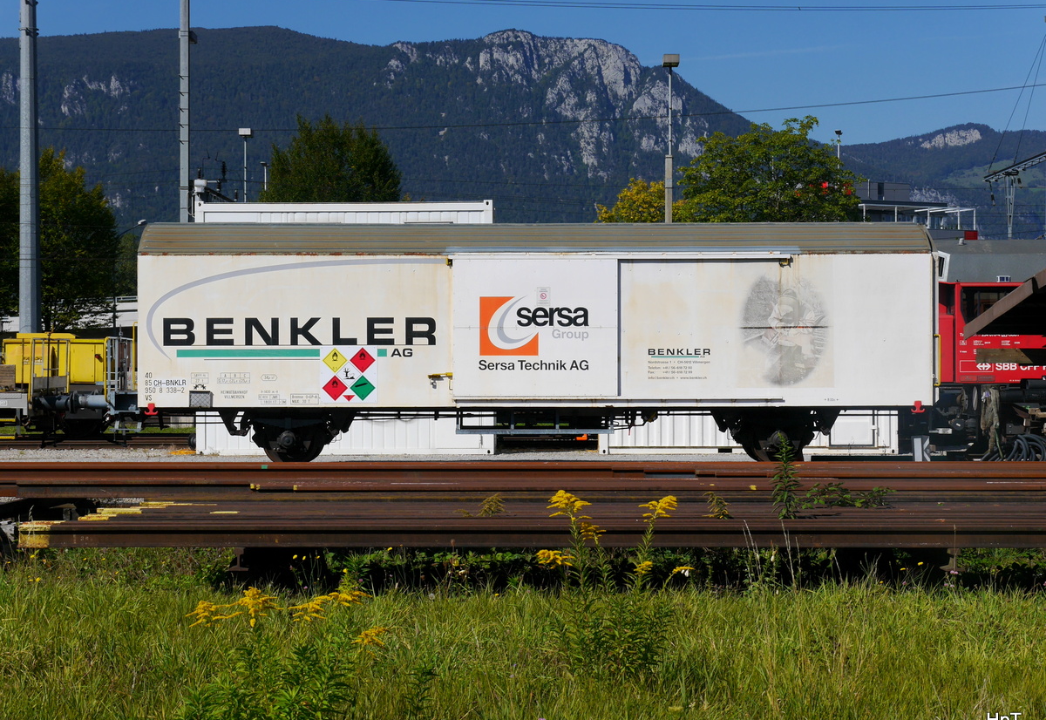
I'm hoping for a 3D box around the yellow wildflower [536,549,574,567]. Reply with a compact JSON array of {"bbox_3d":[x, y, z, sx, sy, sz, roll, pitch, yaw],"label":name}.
[{"bbox_3d":[0.142,0.887,10.000,0.172,0.086,0.150,0,0,0],"label":"yellow wildflower"}]

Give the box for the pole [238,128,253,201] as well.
[{"bbox_3d":[-9.933,-3.100,80.000,0.480,10.400,0.700,0,0,0],"label":"pole"}]

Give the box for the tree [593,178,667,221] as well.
[{"bbox_3d":[3.938,-2.066,78.000,5.000,8.500,5.000,0,-1,0],"label":"tree"}]

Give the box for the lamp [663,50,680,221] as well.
[{"bbox_3d":[4.335,-3.481,66.000,0.500,11.120,0.500,0,-1,0],"label":"lamp"}]

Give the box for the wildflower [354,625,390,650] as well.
[{"bbox_3d":[-0.578,1.055,8.500,0.140,0.095,0.125,0,-1,0],"label":"wildflower"}]

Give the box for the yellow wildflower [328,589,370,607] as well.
[{"bbox_3d":[-0.677,0.924,8.700,0.163,0.068,0.140,0,0,0],"label":"yellow wildflower"}]

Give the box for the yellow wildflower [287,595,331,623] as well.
[{"bbox_3d":[-0.817,0.946,8.500,0.166,0.100,0.135,0,-1,0],"label":"yellow wildflower"}]

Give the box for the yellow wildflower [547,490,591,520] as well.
[{"bbox_3d":[0.221,0.701,10.800,0.220,0.152,0.190,0,-1,0],"label":"yellow wildflower"}]

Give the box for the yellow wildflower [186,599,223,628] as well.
[{"bbox_3d":[-1.200,0.951,8.400,0.138,0.105,0.130,0,0,0],"label":"yellow wildflower"}]

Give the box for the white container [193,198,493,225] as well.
[{"bbox_3d":[-3.651,-1.956,46.720,6.060,2.590,2.440,0,-1,0],"label":"white container"}]

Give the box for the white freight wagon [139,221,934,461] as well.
[{"bbox_3d":[0.124,-0.243,37.400,13.100,4.077,2.800,0,-1,0],"label":"white freight wagon"}]

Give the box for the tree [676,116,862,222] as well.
[{"bbox_3d":[7.654,-2.800,70.000,6.000,9.650,6.000,0,0,0],"label":"tree"}]

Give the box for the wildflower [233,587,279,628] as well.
[{"bbox_3d":[-1.004,0.932,8.400,0.177,0.157,0.165,0,0,0],"label":"wildflower"}]

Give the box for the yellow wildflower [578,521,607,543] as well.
[{"bbox_3d":[0.316,0.785,10.200,0.119,0.103,0.115,0,0,0],"label":"yellow wildflower"}]

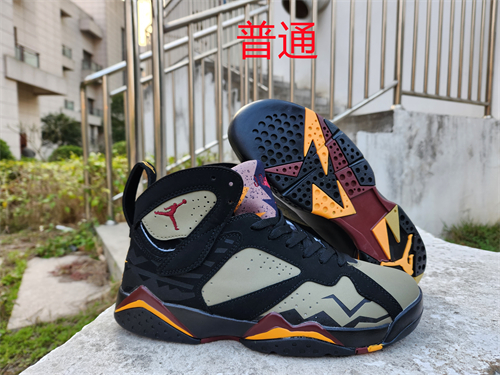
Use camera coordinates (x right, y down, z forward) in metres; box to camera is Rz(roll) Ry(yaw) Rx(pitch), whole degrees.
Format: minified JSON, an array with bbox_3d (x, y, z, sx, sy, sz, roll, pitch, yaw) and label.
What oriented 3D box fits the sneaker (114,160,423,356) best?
[{"bbox_3d":[0.014,0.056,0.321,0.295,0.161,0.109,0,4,5],"label":"sneaker"}]

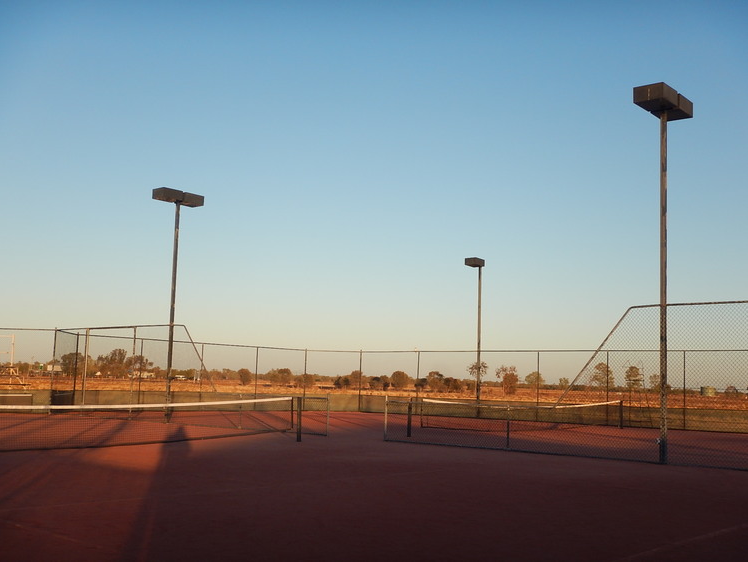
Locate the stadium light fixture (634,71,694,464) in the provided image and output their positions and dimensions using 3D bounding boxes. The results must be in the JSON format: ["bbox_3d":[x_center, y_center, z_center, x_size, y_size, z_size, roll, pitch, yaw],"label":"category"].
[{"bbox_3d":[6.153,-0.114,18.210,0.637,7.795,1.663,-4,-9,40],"label":"stadium light fixture"}]

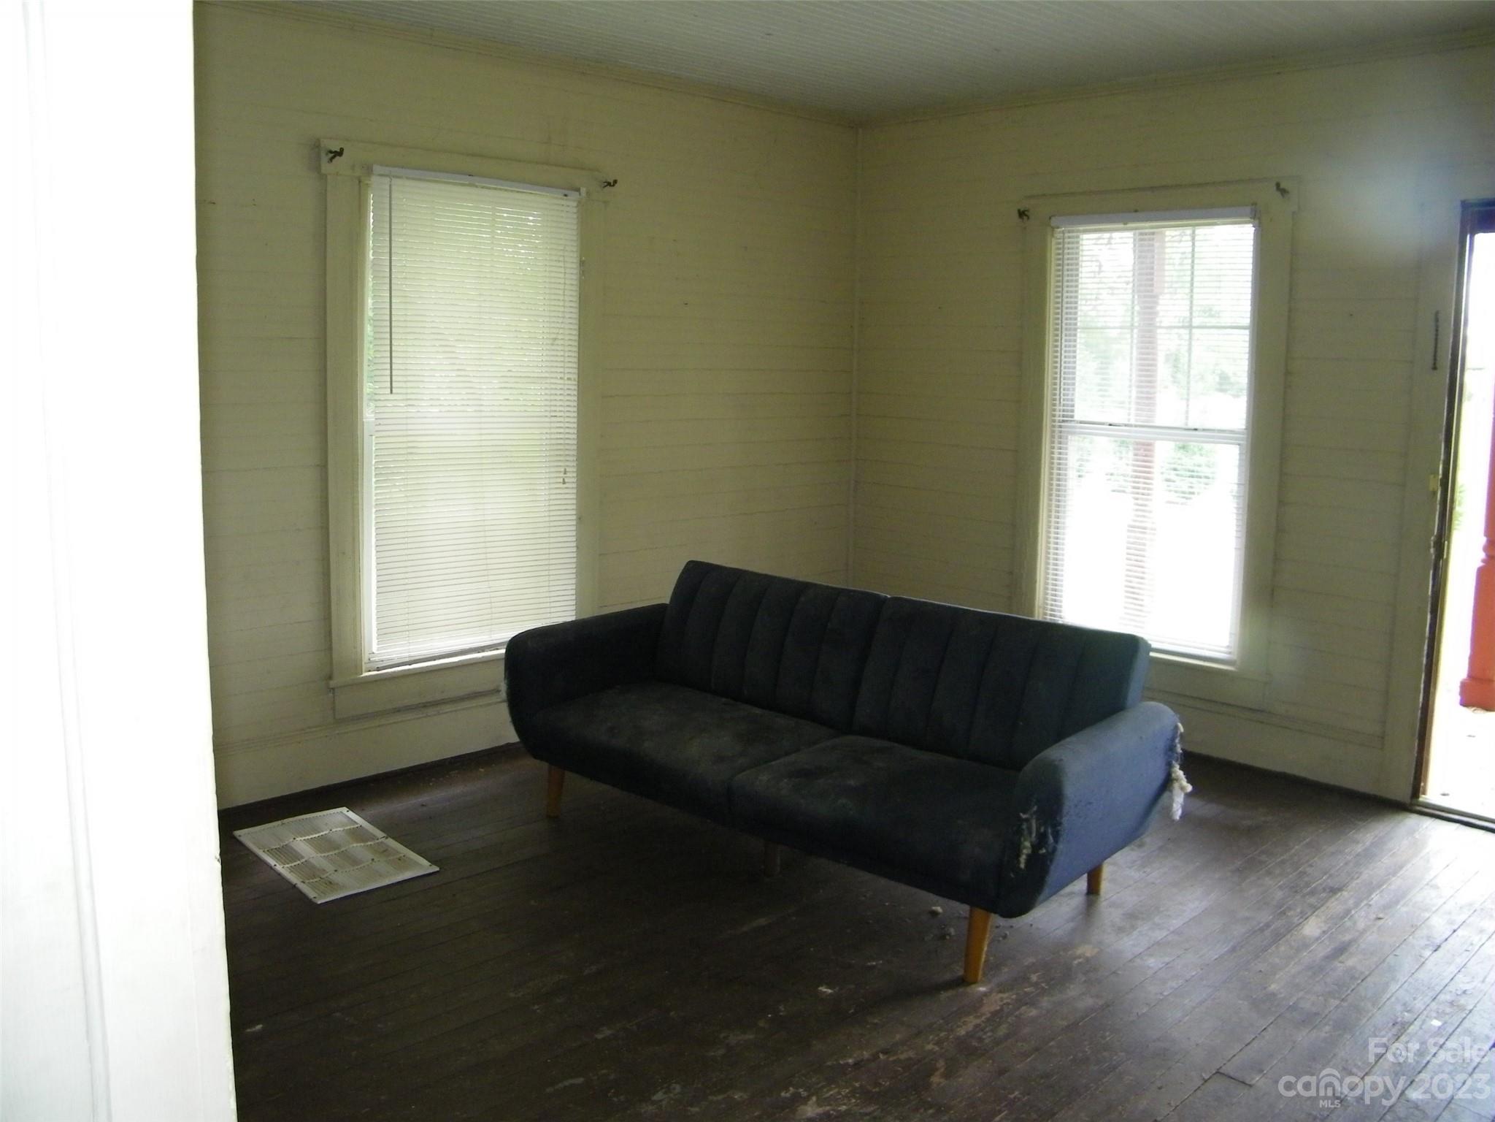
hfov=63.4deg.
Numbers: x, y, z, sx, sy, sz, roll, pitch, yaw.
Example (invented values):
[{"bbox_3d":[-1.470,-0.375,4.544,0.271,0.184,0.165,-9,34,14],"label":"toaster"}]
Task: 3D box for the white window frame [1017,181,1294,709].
[{"bbox_3d":[1.554,-0.469,4.771,0.100,1.920,1.170,-8,12,-43],"label":"white window frame"}]

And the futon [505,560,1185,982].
[{"bbox_3d":[0.195,0.524,3.616,2.080,0.790,0.840,9,12,42],"label":"futon"}]

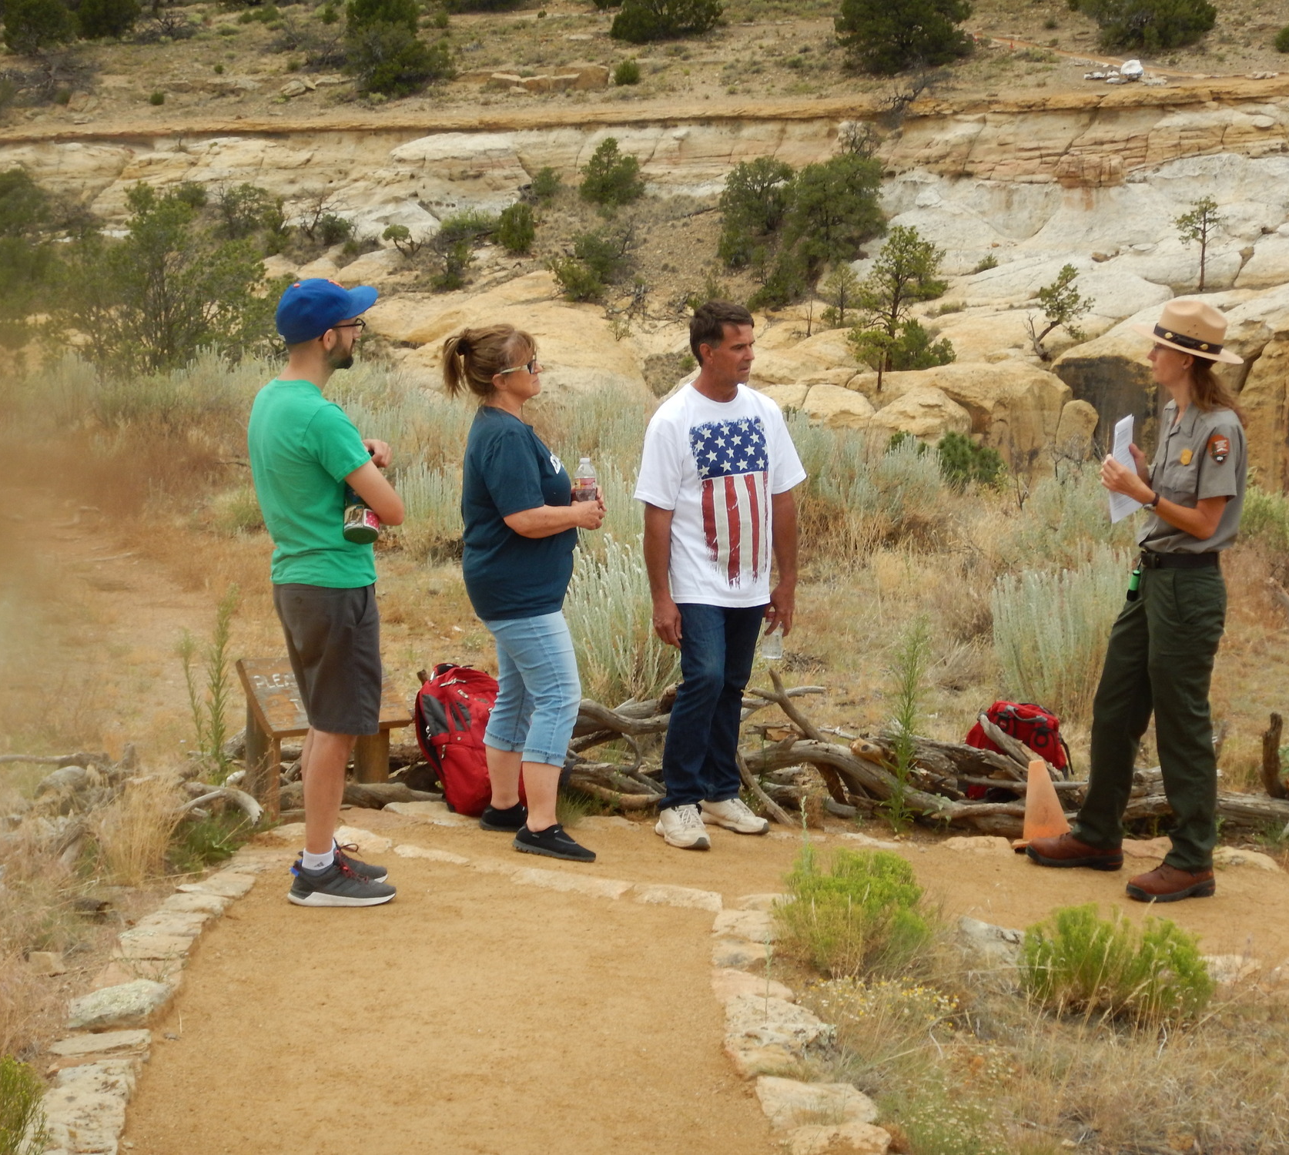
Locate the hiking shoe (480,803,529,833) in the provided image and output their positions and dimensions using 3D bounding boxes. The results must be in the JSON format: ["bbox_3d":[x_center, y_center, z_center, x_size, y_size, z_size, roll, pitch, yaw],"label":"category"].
[{"bbox_3d":[-0.426,0.794,10.650,0.265,0.100,0.100,1,5,18],"label":"hiking shoe"}]

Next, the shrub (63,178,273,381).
[{"bbox_3d":[-5.659,-3.518,38.000,2.400,2.300,2.200,0,5,0],"label":"shrub"}]

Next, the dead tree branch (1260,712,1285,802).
[{"bbox_3d":[2.141,0.608,10.900,0.085,0.295,0.090,0,4,0],"label":"dead tree branch"}]

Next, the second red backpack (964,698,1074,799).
[{"bbox_3d":[1.324,0.629,11.350,0.350,0.370,0.240,9,-12,6],"label":"second red backpack"}]

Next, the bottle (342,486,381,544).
[{"bbox_3d":[-0.811,-0.241,9.350,0.098,0.265,0.098,6,-25,0],"label":"bottle"}]

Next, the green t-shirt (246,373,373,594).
[{"bbox_3d":[-0.979,-0.282,9.430,0.330,0.620,0.460,-1,4,-17],"label":"green t-shirt"}]

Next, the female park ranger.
[{"bbox_3d":[1.480,0.049,9.600,0.520,1.770,0.560,-2,5,-28],"label":"female park ranger"}]

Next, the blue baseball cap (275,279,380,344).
[{"bbox_3d":[-0.920,-0.770,9.300,0.285,0.145,0.185,-23,2,-13],"label":"blue baseball cap"}]

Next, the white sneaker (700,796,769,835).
[{"bbox_3d":[0.305,0.807,10.820,0.115,0.125,0.305,-4,5,-43],"label":"white sneaker"}]

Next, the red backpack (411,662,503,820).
[{"bbox_3d":[-0.571,0.558,11.050,0.320,0.500,0.260,-6,-5,-40],"label":"red backpack"}]

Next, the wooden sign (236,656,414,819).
[{"bbox_3d":[-1.122,0.564,11.250,0.570,0.530,0.280,-3,5,-37],"label":"wooden sign"}]

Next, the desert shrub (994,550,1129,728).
[{"bbox_3d":[1.811,0.243,13.600,0.680,0.750,0.620,0,5,0],"label":"desert shrub"}]

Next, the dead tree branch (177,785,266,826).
[{"bbox_3d":[-1.446,0.779,10.950,0.290,0.130,0.180,0,5,0],"label":"dead tree branch"}]

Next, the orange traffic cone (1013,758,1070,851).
[{"bbox_3d":[1.295,0.736,10.450,0.220,0.280,0.220,-7,4,0],"label":"orange traffic cone"}]

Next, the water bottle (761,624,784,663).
[{"bbox_3d":[0.417,0.178,10.420,0.065,0.195,0.065,0,-7,0],"label":"water bottle"}]

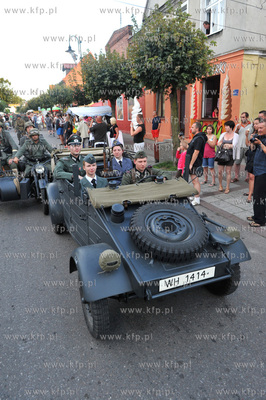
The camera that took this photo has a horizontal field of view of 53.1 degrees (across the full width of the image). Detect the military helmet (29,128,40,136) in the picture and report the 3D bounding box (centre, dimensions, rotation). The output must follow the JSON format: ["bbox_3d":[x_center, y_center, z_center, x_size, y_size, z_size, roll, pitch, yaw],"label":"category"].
[{"bbox_3d":[-2.111,-1.445,5.720,0.240,0.185,0.290,-11,21,-26],"label":"military helmet"}]

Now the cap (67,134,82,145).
[{"bbox_3d":[-0.889,-0.917,4.050,0.255,0.140,0.280,-9,20,-25],"label":"cap"}]

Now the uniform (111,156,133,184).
[{"bbox_3d":[-0.185,-0.426,4.280,0.440,0.600,0.320,-8,20,-23],"label":"uniform"}]

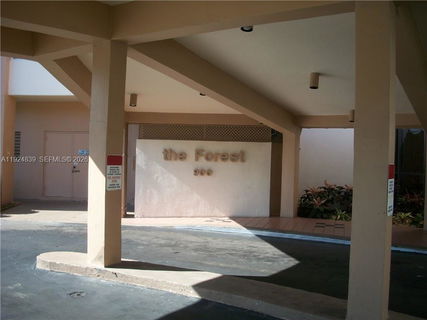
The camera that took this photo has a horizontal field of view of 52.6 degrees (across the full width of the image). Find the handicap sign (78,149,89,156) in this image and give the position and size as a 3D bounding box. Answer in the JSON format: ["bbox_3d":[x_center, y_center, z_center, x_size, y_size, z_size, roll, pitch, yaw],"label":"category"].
[{"bbox_3d":[-4.132,-0.239,13.750,0.330,0.220,0.020,2,0,3],"label":"handicap sign"}]

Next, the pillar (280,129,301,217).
[{"bbox_3d":[2.027,0.378,11.245,0.327,2.163,0.327,2,0,32],"label":"pillar"}]

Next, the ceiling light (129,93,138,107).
[{"bbox_3d":[-1.952,-1.456,10.514,0.153,0.280,0.153,2,-8,32],"label":"ceiling light"}]

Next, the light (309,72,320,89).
[{"bbox_3d":[1.841,-1.437,7.868,0.150,0.265,0.150,2,-8,32],"label":"light"}]

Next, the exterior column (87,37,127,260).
[{"bbox_3d":[-1.445,-0.082,5.947,0.327,3.027,0.327,2,0,32],"label":"exterior column"}]

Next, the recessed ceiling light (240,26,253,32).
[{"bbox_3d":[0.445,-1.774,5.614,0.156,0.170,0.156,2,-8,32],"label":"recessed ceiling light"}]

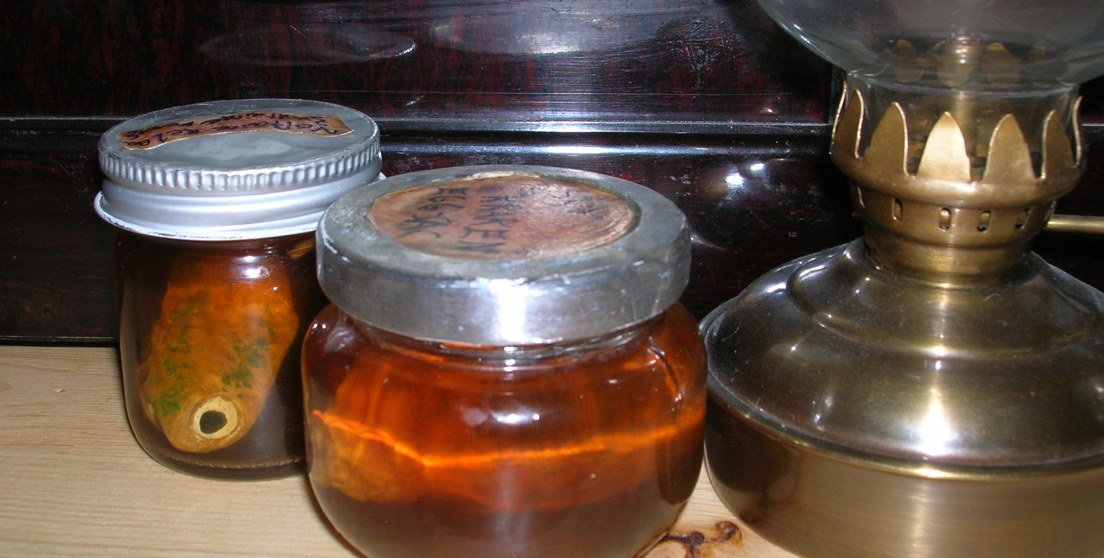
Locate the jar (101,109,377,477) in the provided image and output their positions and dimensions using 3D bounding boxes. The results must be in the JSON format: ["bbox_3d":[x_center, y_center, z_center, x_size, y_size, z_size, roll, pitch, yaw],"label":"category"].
[{"bbox_3d":[-0.052,0.002,0.256,0.049,0.057,0.049,0,21,0],"label":"jar"}]

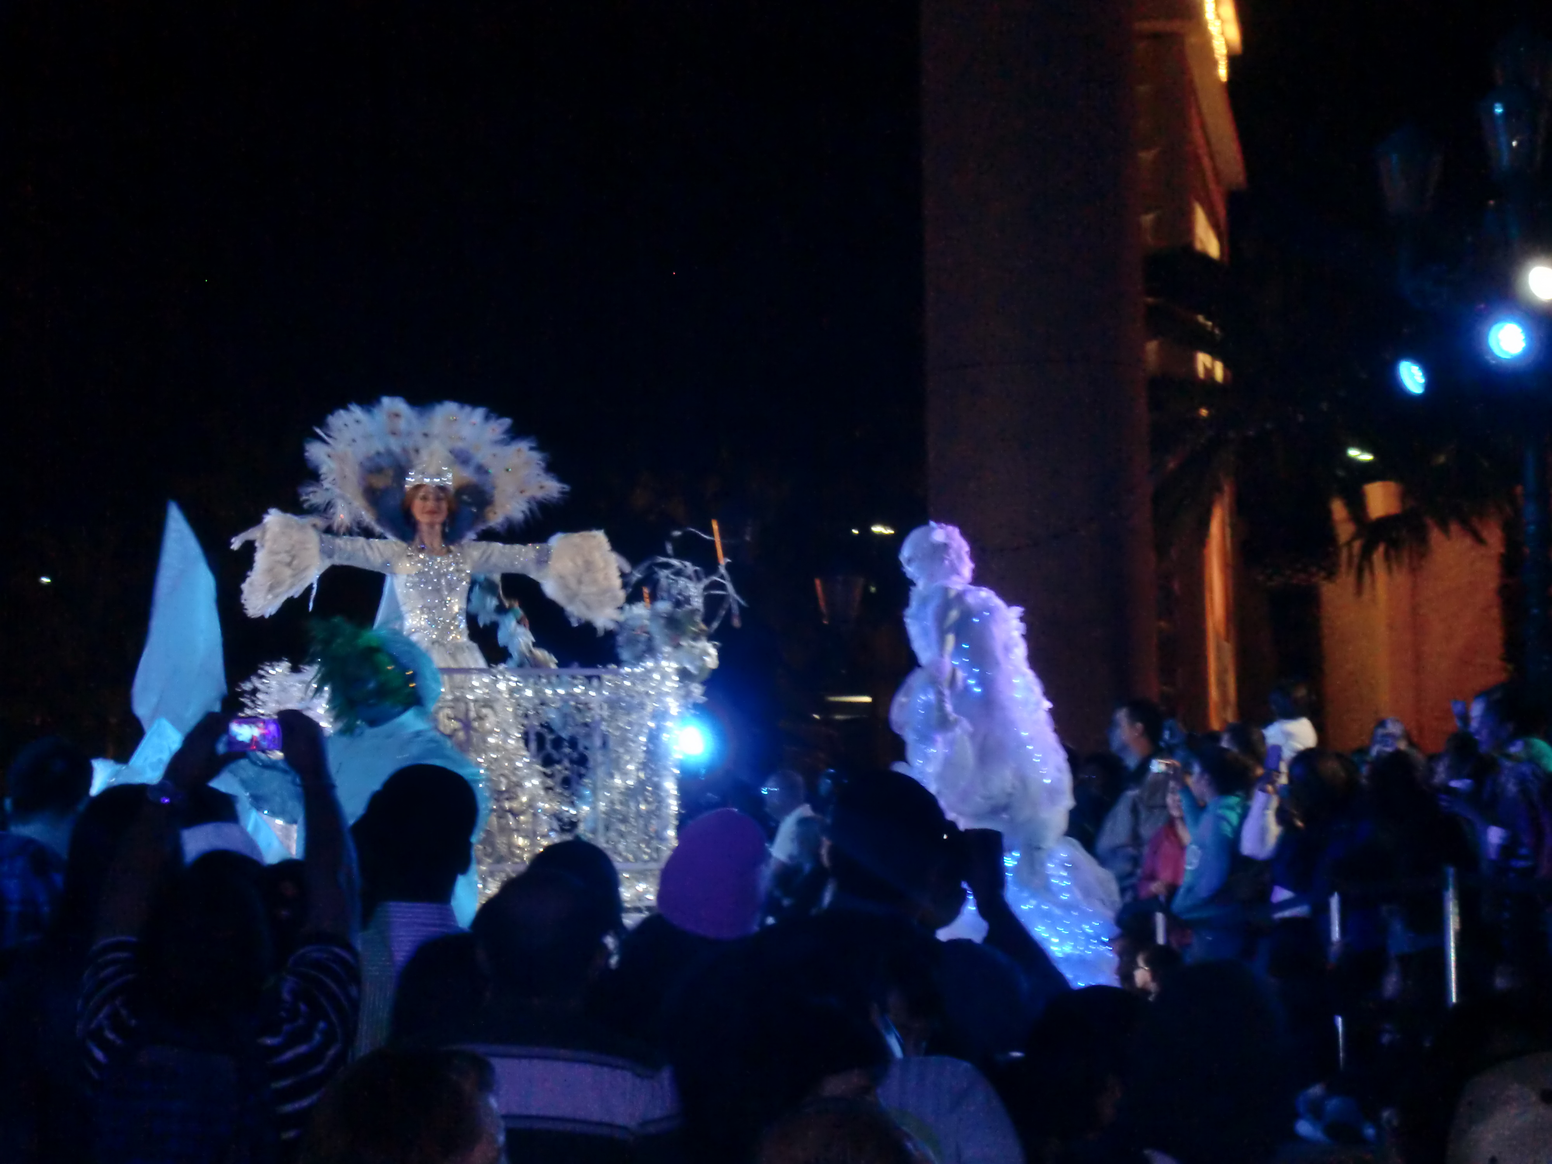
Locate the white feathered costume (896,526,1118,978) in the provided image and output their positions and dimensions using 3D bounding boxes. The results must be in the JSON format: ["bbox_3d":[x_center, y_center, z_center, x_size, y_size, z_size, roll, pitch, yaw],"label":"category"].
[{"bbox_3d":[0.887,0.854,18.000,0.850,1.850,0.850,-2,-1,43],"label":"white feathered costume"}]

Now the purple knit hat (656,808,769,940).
[{"bbox_3d":[-0.121,0.563,9.000,0.215,0.250,0.235,5,-2,0],"label":"purple knit hat"}]

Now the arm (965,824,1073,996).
[{"bbox_3d":[0.409,0.559,7.800,0.130,0.350,0.140,-28,-7,21],"label":"arm"}]

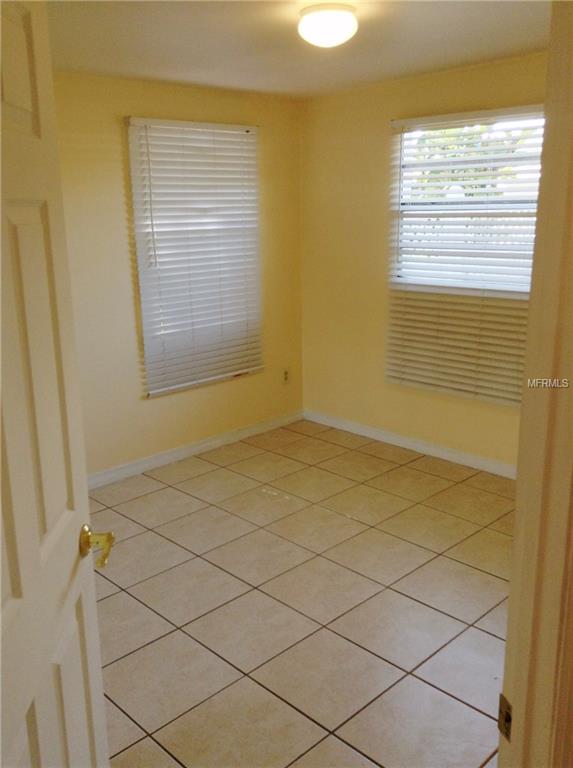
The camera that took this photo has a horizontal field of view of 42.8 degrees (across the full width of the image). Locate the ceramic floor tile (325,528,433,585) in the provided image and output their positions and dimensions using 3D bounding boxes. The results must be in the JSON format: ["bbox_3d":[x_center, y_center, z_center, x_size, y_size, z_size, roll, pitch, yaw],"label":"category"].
[{"bbox_3d":[0.443,0.816,3.455,0.402,0.010,0.402,-15,21,-42],"label":"ceramic floor tile"}]

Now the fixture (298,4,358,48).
[{"bbox_3d":[0.145,-1.255,2.573,0.207,0.113,0.207,-1,15,0],"label":"fixture"}]

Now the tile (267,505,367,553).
[{"bbox_3d":[0.159,0.747,3.745,0.403,0.010,0.403,-15,21,-42],"label":"tile"}]

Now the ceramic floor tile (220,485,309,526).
[{"bbox_3d":[-0.127,0.675,4.027,0.403,0.010,0.403,-15,21,-42],"label":"ceramic floor tile"}]

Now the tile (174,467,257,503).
[{"bbox_3d":[-0.411,0.604,4.308,0.403,0.010,0.403,-15,21,-42],"label":"tile"}]

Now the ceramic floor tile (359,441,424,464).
[{"bbox_3d":[0.669,0.464,4.841,0.233,0.010,0.407,-15,21,-42],"label":"ceramic floor tile"}]

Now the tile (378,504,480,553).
[{"bbox_3d":[0.733,0.738,3.729,0.402,0.010,0.402,-15,21,-42],"label":"tile"}]

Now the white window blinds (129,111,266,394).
[{"bbox_3d":[-0.520,-0.770,4.524,0.936,1.595,0.060,-15,21,-42],"label":"white window blinds"}]

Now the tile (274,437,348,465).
[{"bbox_3d":[0.167,0.446,4.848,0.402,0.010,0.402,-15,21,-42],"label":"tile"}]

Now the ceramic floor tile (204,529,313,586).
[{"bbox_3d":[-0.132,0.827,3.471,0.403,0.010,0.403,-15,21,-42],"label":"ceramic floor tile"}]

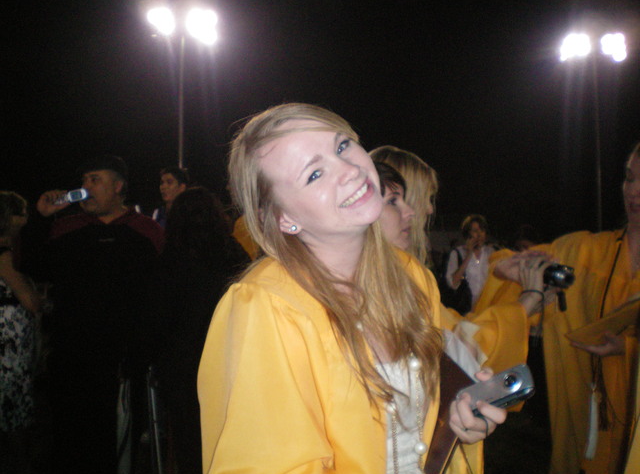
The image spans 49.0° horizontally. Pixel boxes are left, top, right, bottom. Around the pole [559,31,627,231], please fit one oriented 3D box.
[{"bbox_3d":[19.640,-5.599,49.764,4.200,17.360,0.900,0,-2,-10],"label":"pole"}]

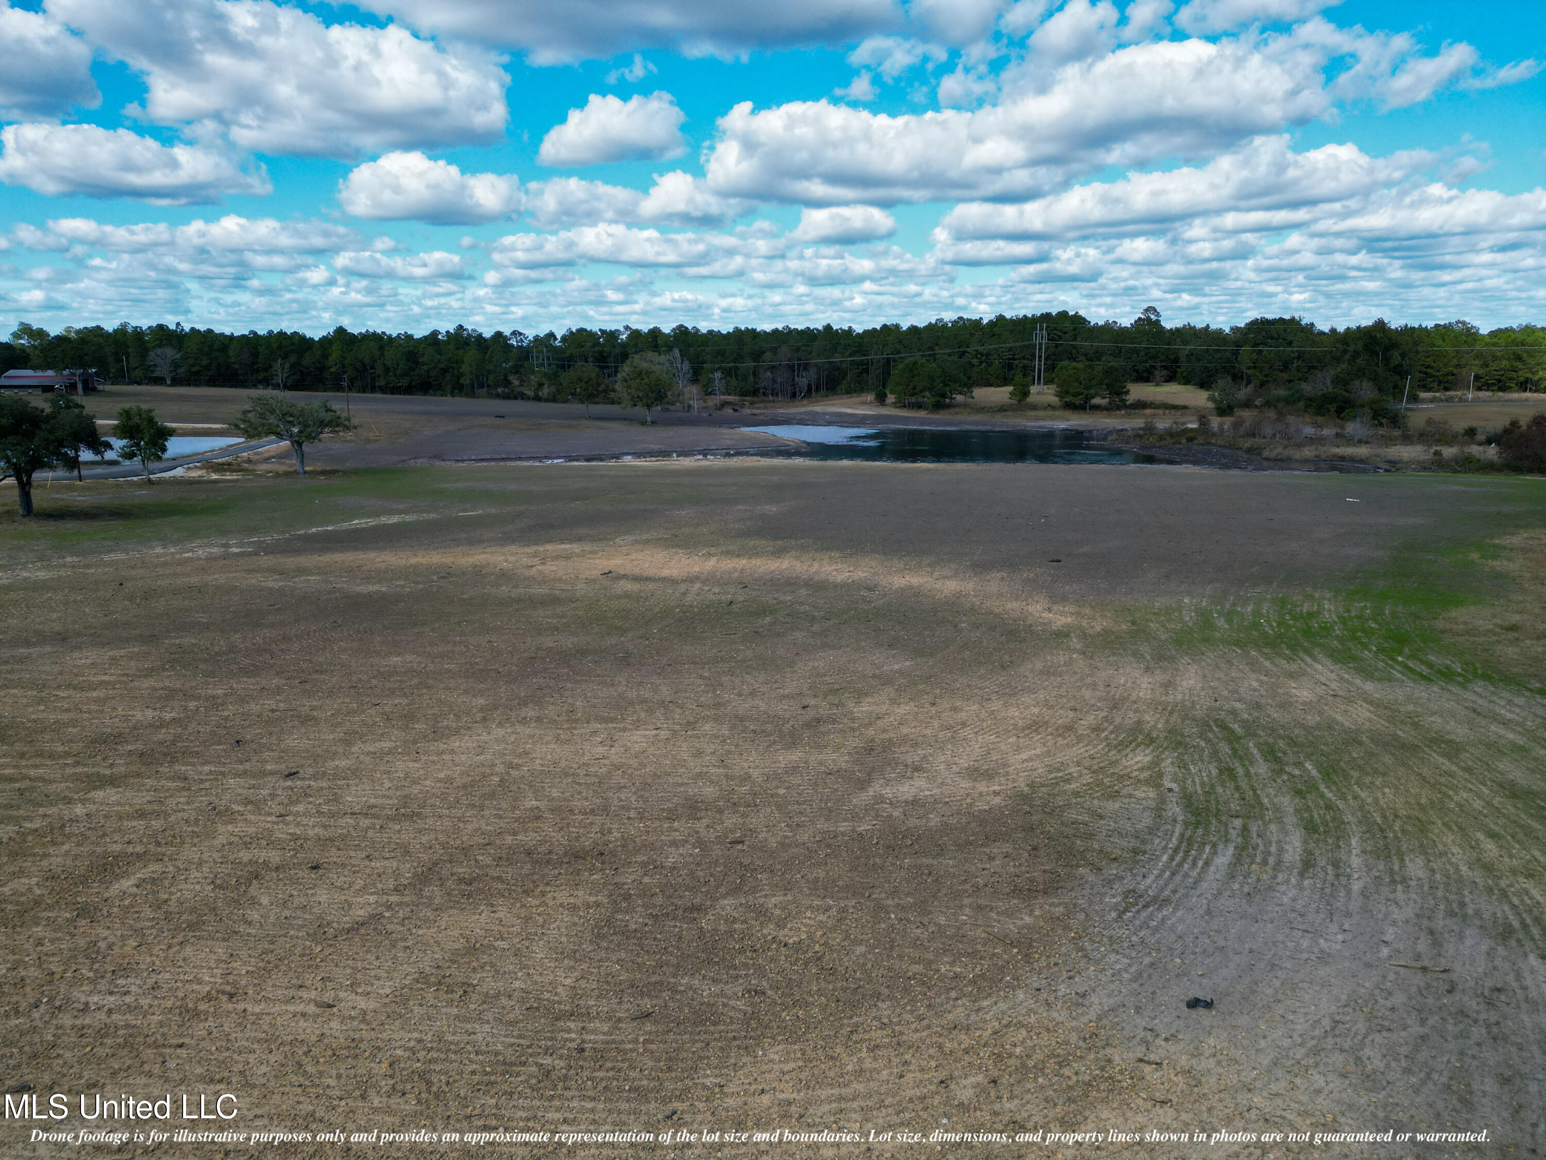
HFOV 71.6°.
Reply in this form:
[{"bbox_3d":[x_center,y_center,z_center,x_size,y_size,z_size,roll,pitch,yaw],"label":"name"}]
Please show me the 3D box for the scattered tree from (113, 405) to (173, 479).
[{"bbox_3d":[-58.740,-12.620,100.180,4.870,7.280,4.620,-7,14,-30],"label":"scattered tree"}]

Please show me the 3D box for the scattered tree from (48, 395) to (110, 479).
[{"bbox_3d":[-65.720,-13.390,101.850,5.300,8.090,5.040,-8,14,-32],"label":"scattered tree"}]

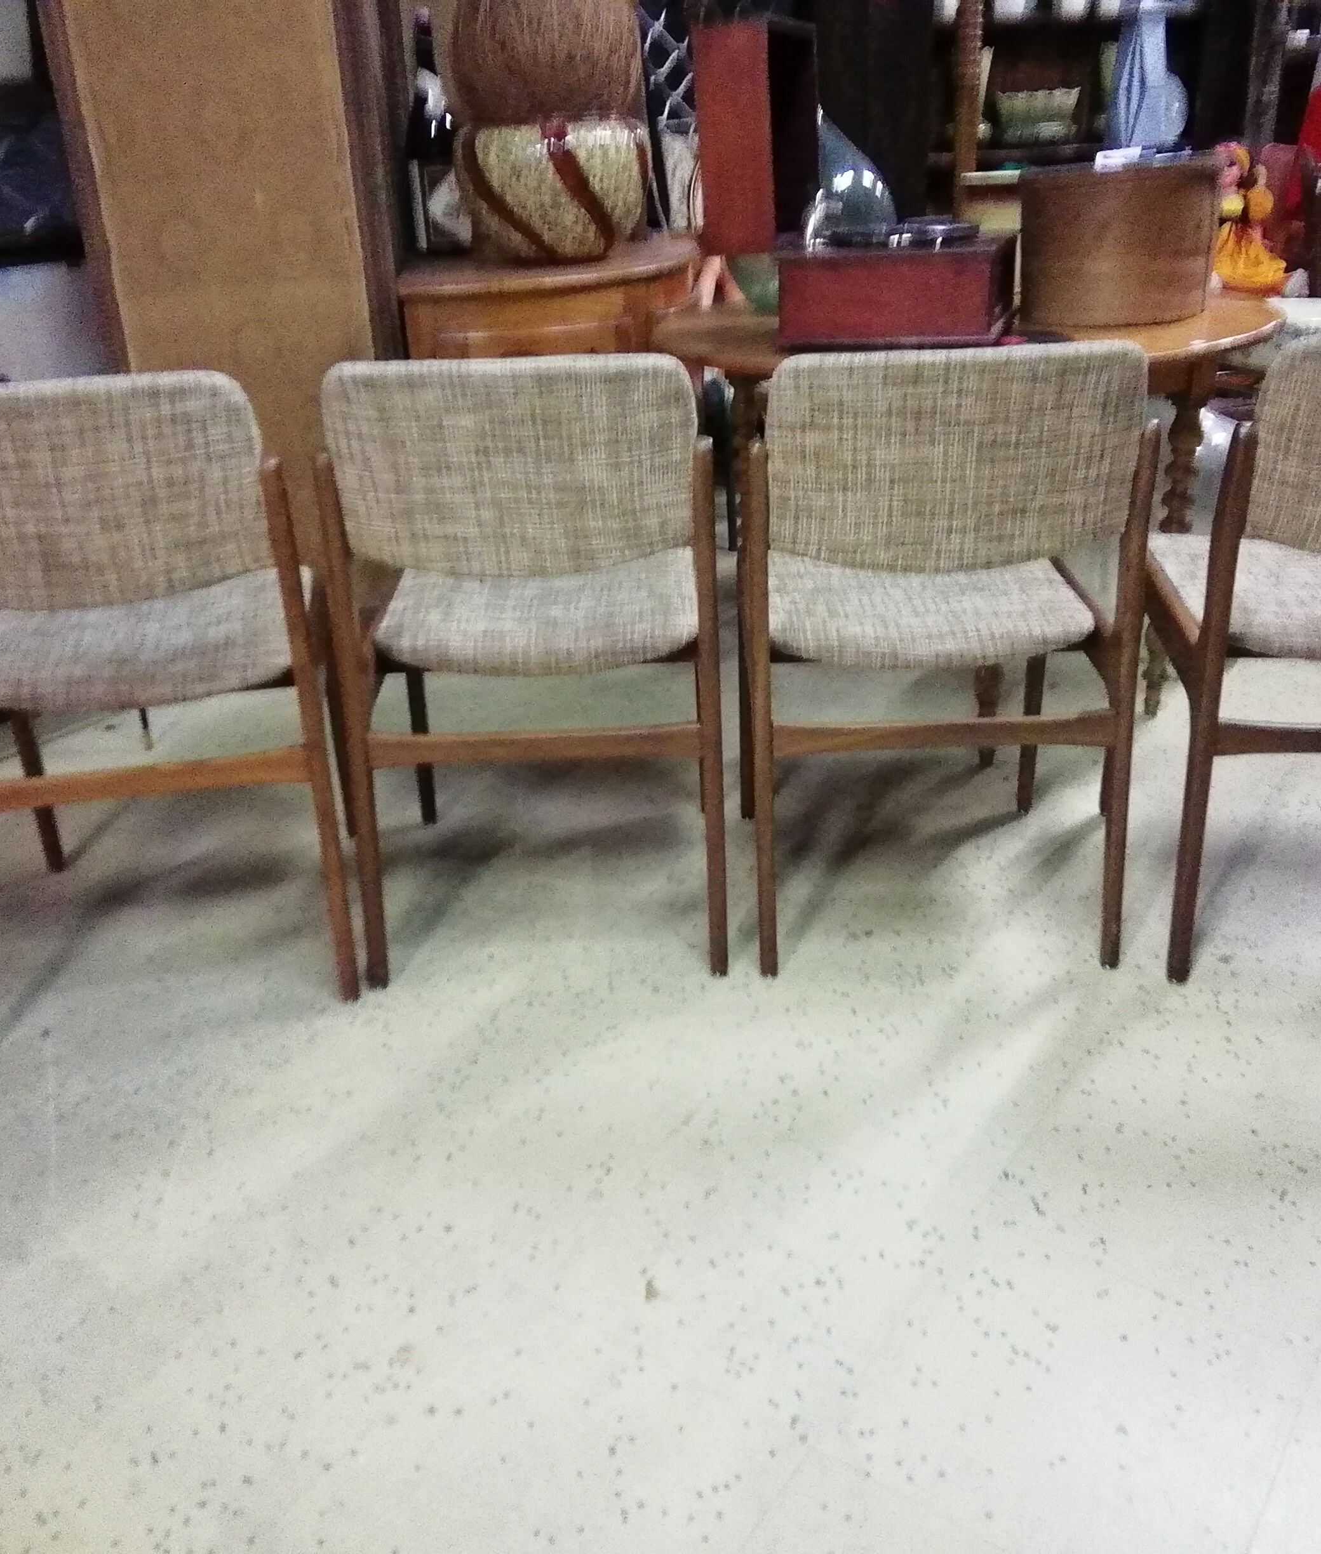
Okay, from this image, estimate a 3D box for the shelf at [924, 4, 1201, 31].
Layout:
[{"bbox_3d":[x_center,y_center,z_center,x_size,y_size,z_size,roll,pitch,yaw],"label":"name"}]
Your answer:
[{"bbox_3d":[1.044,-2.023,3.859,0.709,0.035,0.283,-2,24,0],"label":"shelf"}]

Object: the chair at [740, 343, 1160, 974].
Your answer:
[{"bbox_3d":[0.351,-0.207,1.944,0.491,0.803,0.540,-2,24,1],"label":"chair"}]

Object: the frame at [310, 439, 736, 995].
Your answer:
[{"bbox_3d":[-0.160,-0.152,1.984,0.489,0.707,0.528,-2,24,1],"label":"frame"}]

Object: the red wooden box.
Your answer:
[{"bbox_3d":[0.354,-0.751,2.200,0.323,0.136,0.288,3,25,11],"label":"red wooden box"}]

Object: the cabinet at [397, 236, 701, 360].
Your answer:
[{"bbox_3d":[-0.194,-0.663,3.023,0.596,0.778,0.626,-3,24,-3],"label":"cabinet"}]

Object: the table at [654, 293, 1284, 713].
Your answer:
[{"bbox_3d":[0.509,-0.431,2.521,1.010,0.722,1.010,-2,24,0],"label":"table"}]

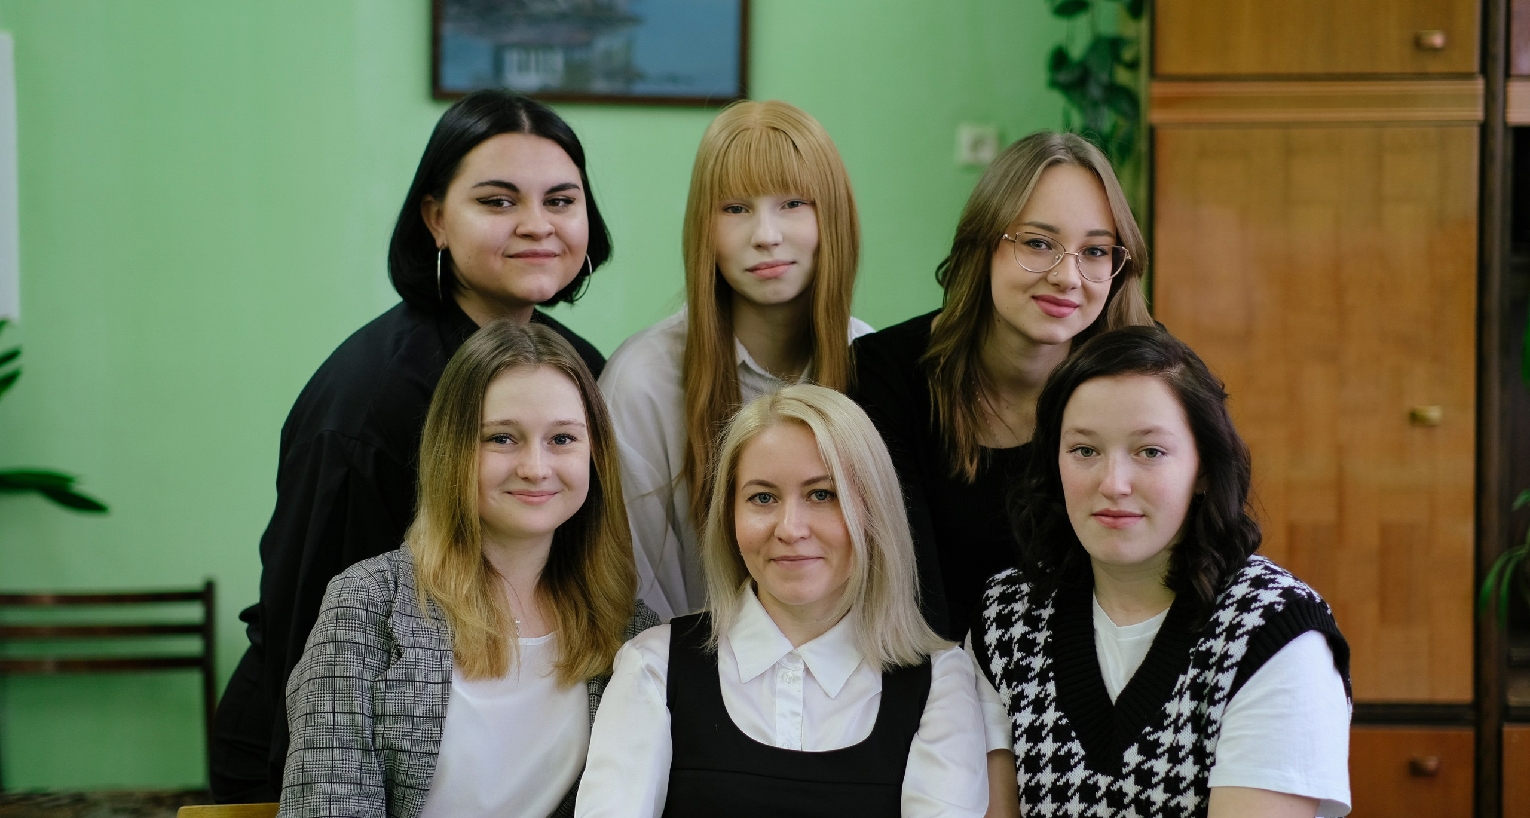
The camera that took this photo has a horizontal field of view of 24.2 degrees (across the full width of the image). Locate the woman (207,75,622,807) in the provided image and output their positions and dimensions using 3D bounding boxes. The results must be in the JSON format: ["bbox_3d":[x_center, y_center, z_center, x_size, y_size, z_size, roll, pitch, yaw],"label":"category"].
[{"bbox_3d":[-0.385,0.420,3.960,0.520,1.540,0.650,-2,4,-33],"label":"woman"}]

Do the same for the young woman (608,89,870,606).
[{"bbox_3d":[-0.030,0.421,4.030,0.470,1.530,0.550,0,3,-8],"label":"young woman"}]

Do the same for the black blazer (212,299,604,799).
[{"bbox_3d":[-0.390,0.170,3.946,0.500,0.610,0.480,-2,4,-33],"label":"black blazer"}]

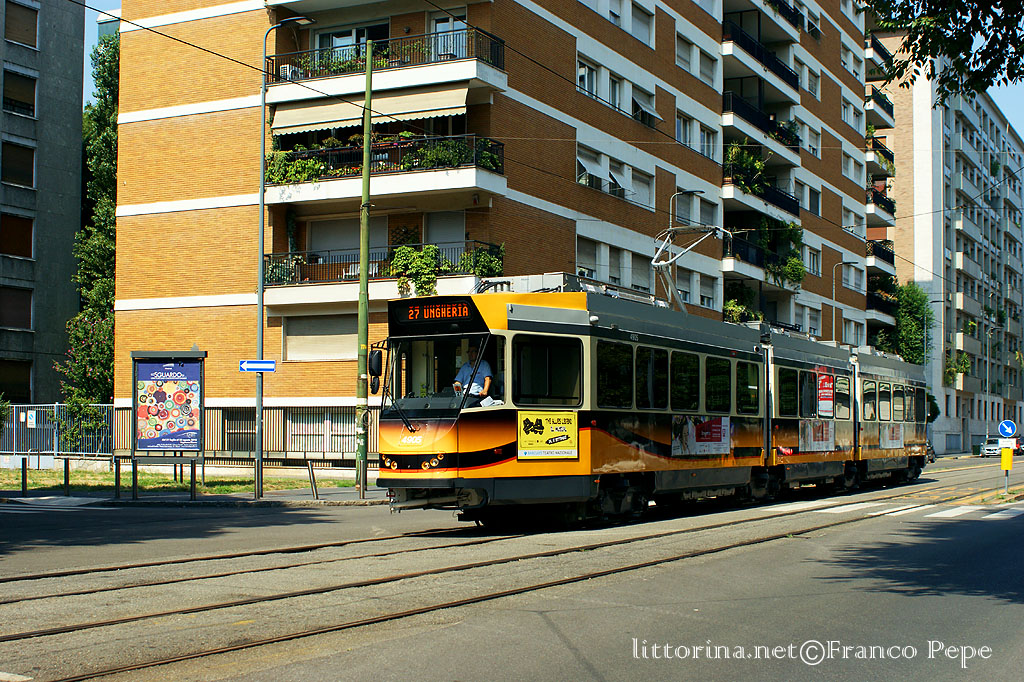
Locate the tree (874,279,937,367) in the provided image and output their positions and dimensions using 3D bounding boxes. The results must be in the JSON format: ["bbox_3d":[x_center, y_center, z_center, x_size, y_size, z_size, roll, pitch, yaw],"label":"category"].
[{"bbox_3d":[25.838,1.920,96.621,4.200,11.673,4.200,-1,-4,26],"label":"tree"}]

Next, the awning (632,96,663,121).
[{"bbox_3d":[5.115,-8.586,55.010,0.480,0.540,2.270,-1,-4,27],"label":"awning"}]

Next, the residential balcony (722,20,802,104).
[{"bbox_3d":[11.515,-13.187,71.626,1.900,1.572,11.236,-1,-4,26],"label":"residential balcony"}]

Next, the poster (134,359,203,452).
[{"bbox_3d":[-7.783,1.461,33.500,1.500,2.080,0.120,0,-4,3],"label":"poster"}]

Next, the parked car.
[{"bbox_3d":[38.869,8.589,118.906,1.780,1.500,4.200,-1,-4,24],"label":"parked car"}]

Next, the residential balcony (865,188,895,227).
[{"bbox_3d":[22.925,-8.419,94.625,1.900,1.568,6.214,-1,-4,26],"label":"residential balcony"}]

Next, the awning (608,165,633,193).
[{"bbox_3d":[4.084,-5.917,54.650,0.450,0.850,1.453,-1,-4,26],"label":"awning"}]

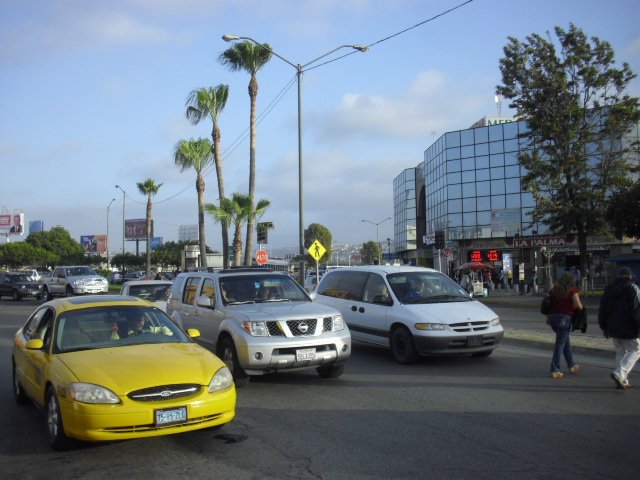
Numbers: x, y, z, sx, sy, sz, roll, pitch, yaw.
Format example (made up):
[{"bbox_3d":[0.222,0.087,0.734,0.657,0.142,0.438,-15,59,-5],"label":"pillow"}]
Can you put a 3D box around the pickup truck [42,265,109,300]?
[{"bbox_3d":[-13.262,2.421,37.800,2.000,1.900,5.700,1,-3,-38],"label":"pickup truck"}]

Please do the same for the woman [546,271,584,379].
[{"bbox_3d":[3.774,1.307,10.800,0.600,1.660,0.550,-3,-3,37],"label":"woman"}]

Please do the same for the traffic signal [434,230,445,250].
[{"bbox_3d":[6.293,0.026,37.000,0.480,1.050,0.360,-1,-2,9],"label":"traffic signal"}]

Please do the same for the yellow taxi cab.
[{"bbox_3d":[-2.592,1.430,8.614,1.880,1.430,5.000,1,-3,-29],"label":"yellow taxi cab"}]

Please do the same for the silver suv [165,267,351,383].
[{"bbox_3d":[-1.216,1.377,12.275,1.900,1.800,4.760,0,-3,-28],"label":"silver suv"}]

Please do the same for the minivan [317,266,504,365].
[{"bbox_3d":[1.666,1.440,14.351,1.960,1.760,4.950,0,-3,-25],"label":"minivan"}]

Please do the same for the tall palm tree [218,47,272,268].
[{"bbox_3d":[-3.732,-3.382,35.200,2.700,13.100,2.700,-1,-2,0],"label":"tall palm tree"}]

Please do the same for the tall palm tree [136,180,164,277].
[{"bbox_3d":[-13.589,-0.359,56.000,2.100,9.100,2.100,-1,-2,0],"label":"tall palm tree"}]

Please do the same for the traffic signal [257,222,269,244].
[{"bbox_3d":[-2.823,-0.319,34.500,0.500,1.050,0.360,-1,-2,-6],"label":"traffic signal"}]

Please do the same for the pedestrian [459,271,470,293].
[{"bbox_3d":[8.668,2.582,42.000,0.450,1.600,0.550,0,-2,-13],"label":"pedestrian"}]

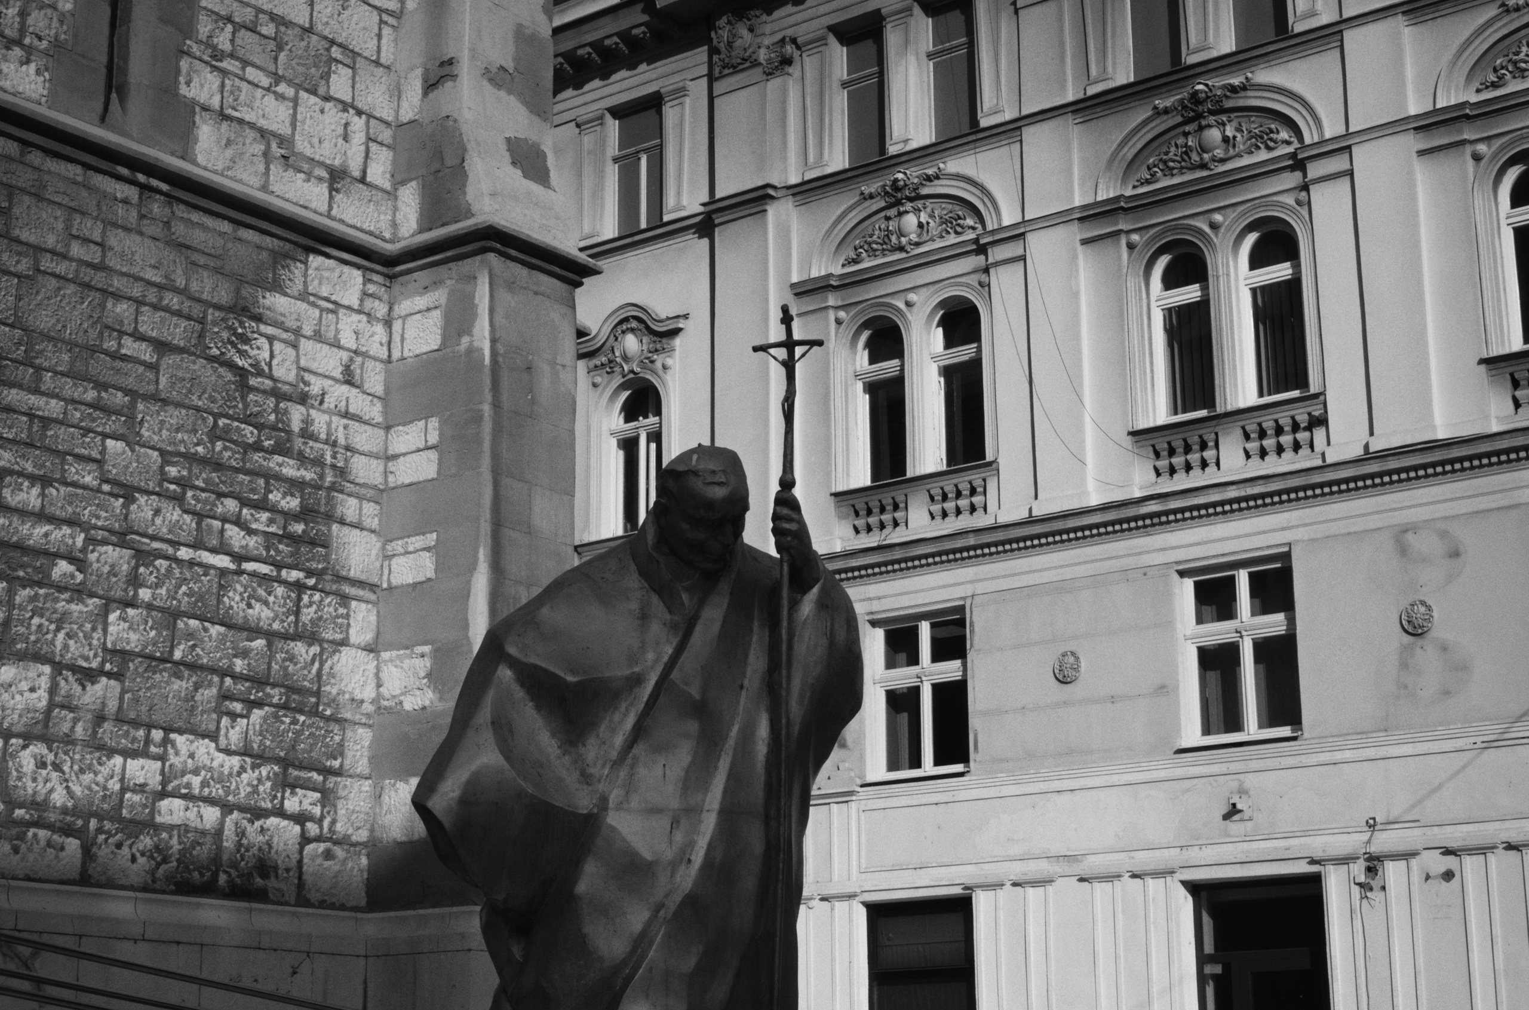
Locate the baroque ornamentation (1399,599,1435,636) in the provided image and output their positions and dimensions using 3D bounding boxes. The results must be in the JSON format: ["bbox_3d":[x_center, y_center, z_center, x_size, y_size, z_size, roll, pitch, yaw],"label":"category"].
[{"bbox_3d":[6.815,1.178,23.527,0.358,0.362,0.060,-11,-19,35],"label":"baroque ornamentation"}]

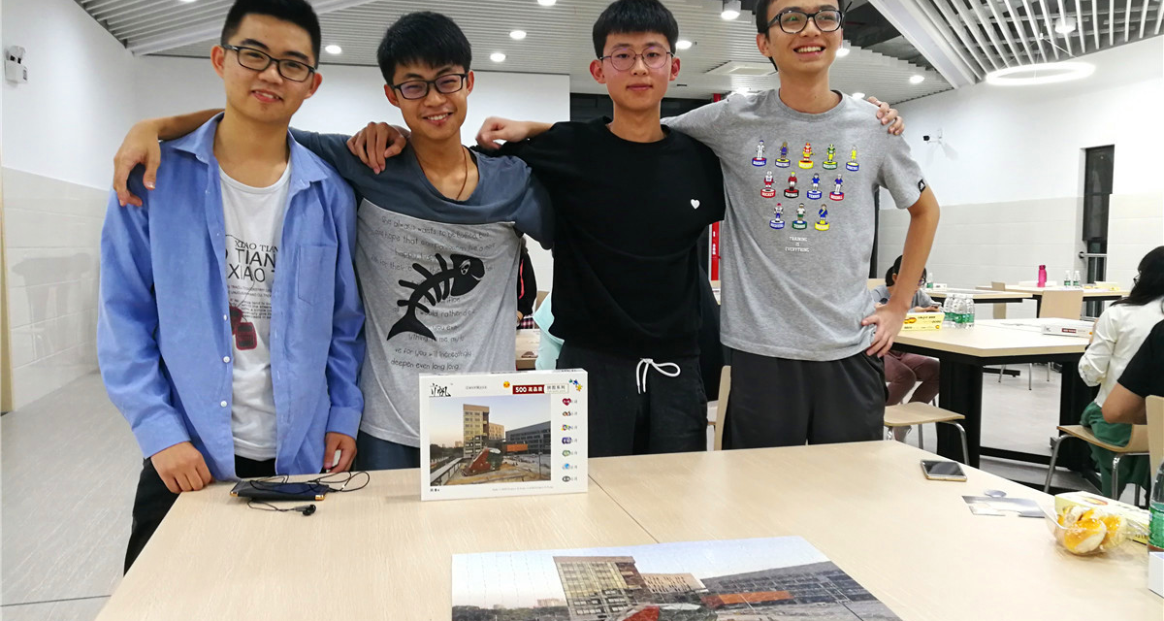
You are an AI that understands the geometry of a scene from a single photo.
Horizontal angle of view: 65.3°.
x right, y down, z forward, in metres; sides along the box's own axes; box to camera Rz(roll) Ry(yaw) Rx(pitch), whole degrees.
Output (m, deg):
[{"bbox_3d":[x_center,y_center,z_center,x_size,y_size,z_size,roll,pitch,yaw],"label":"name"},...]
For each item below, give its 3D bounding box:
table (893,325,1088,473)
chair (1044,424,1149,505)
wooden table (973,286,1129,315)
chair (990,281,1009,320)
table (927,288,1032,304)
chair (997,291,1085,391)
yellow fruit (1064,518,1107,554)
[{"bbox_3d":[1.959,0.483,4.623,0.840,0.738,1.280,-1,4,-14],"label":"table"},{"bbox_3d":[2.092,0.532,3.458,0.460,0.805,0.500,-1,4,-4],"label":"chair"},{"bbox_3d":[4.556,0.156,9.022,0.780,0.738,1.260,-1,4,-14],"label":"wooden table"},{"bbox_3d":[4.261,0.134,8.884,0.500,0.805,0.460,0,4,-3],"label":"chair"},{"bbox_3d":[3.523,0.185,8.684,0.770,0.738,1.260,-1,4,-14],"label":"table"},{"bbox_3d":[3.836,0.230,7.567,0.460,0.805,0.500,-1,4,-8],"label":"chair"},{"bbox_3d":[0.734,0.325,1.324,0.064,0.056,0.062,-1,4,-14],"label":"yellow fruit"}]

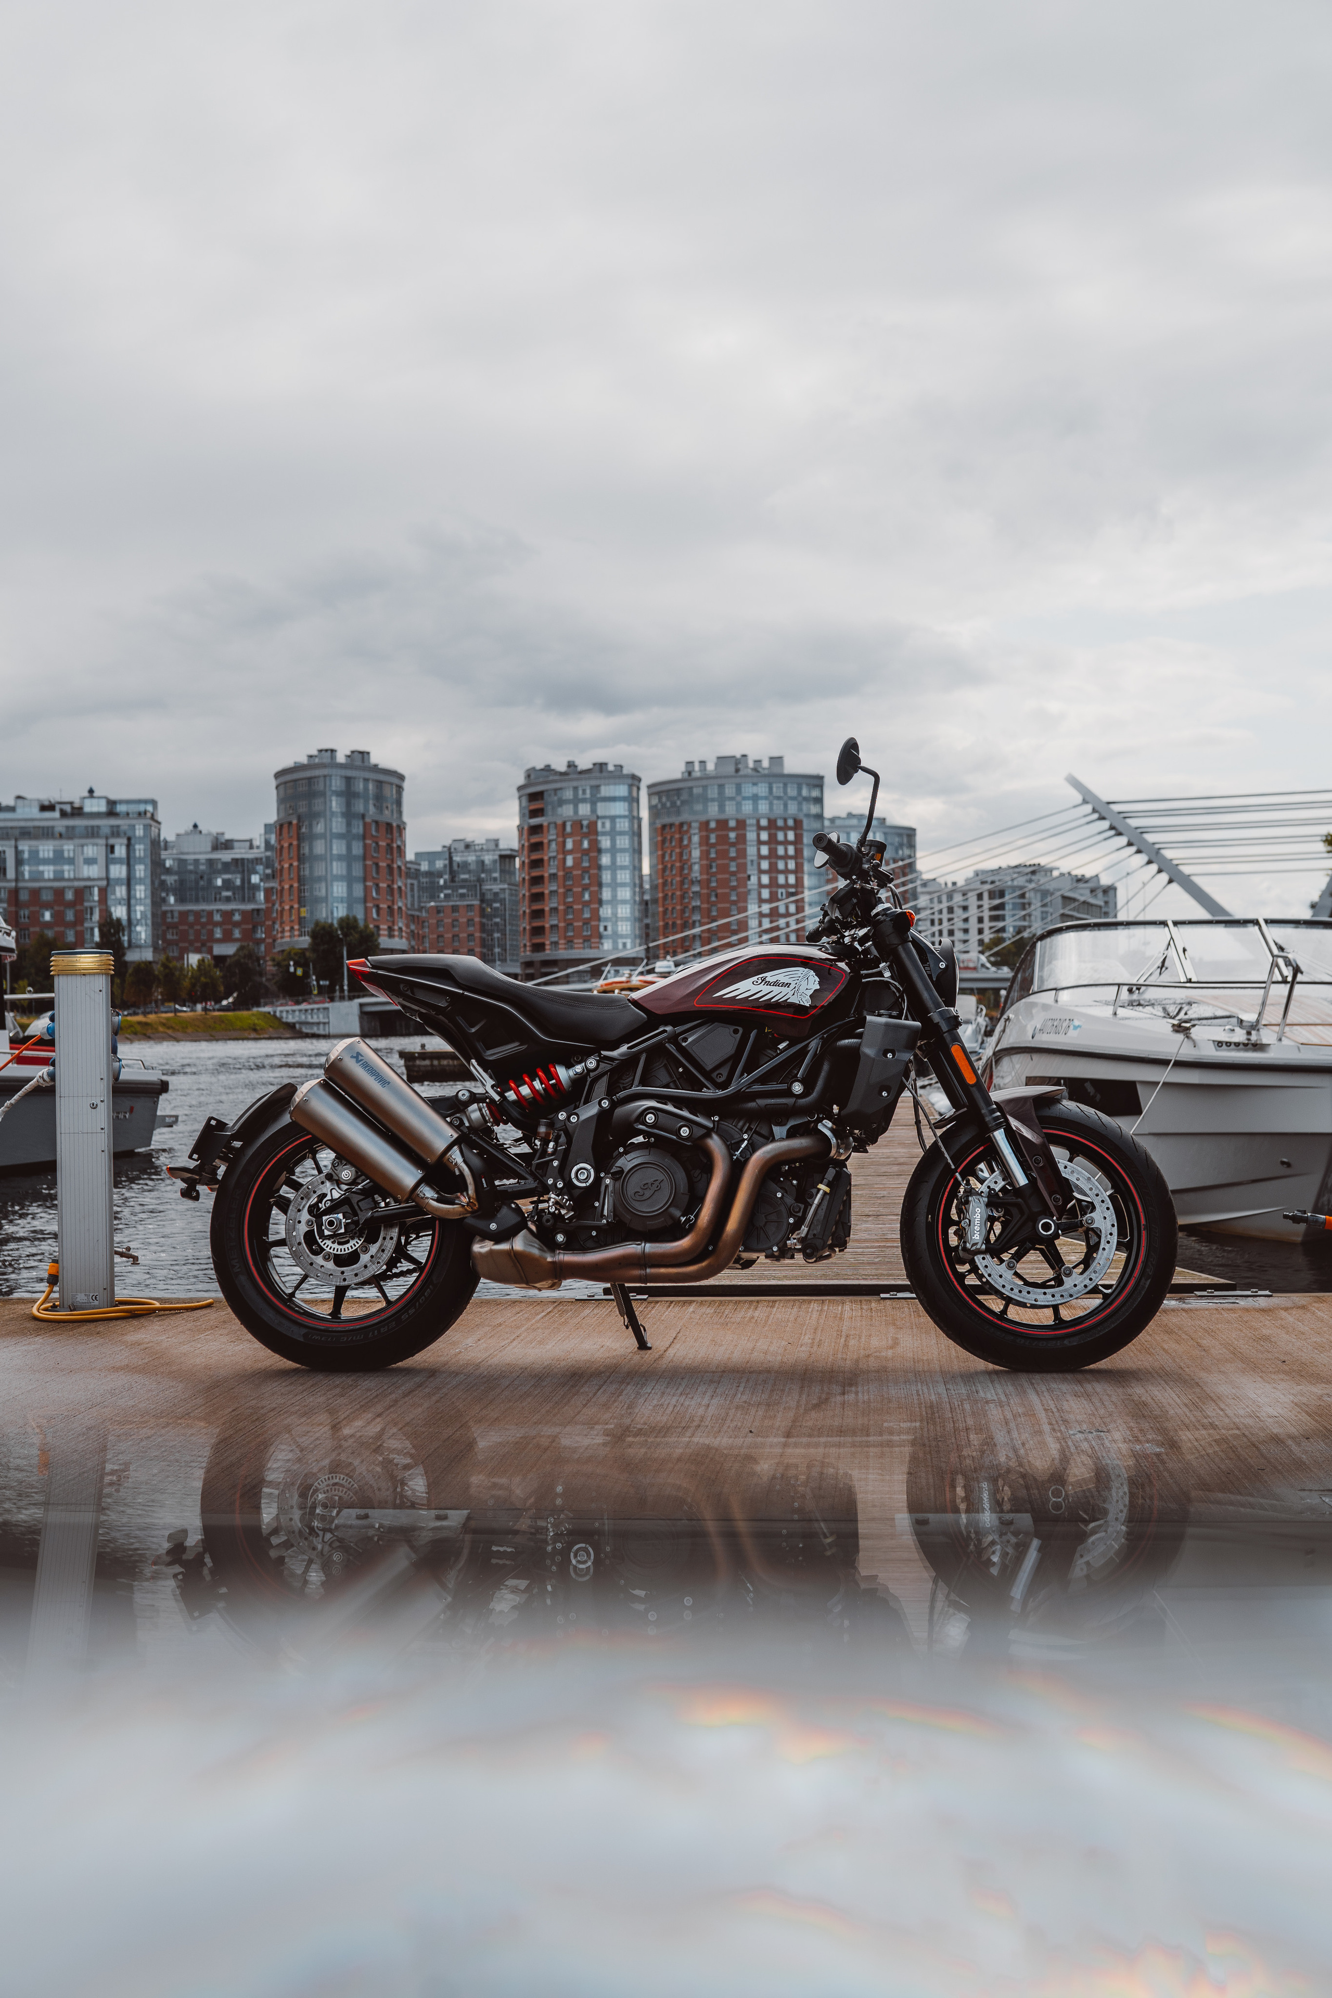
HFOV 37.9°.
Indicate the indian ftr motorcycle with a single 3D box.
[{"bbox_3d":[-0.005,0.171,4.358,2.235,1.310,0.870,-1,-9,6],"label":"indian ftr motorcycle"}]

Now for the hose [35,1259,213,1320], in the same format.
[{"bbox_3d":[-1.472,0.784,5.274,0.470,0.130,0.350,-1,0,0],"label":"hose"}]

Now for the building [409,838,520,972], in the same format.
[{"bbox_3d":[-44.594,-16.847,430.000,25.000,37.143,20.000,-1,0,0],"label":"building"}]

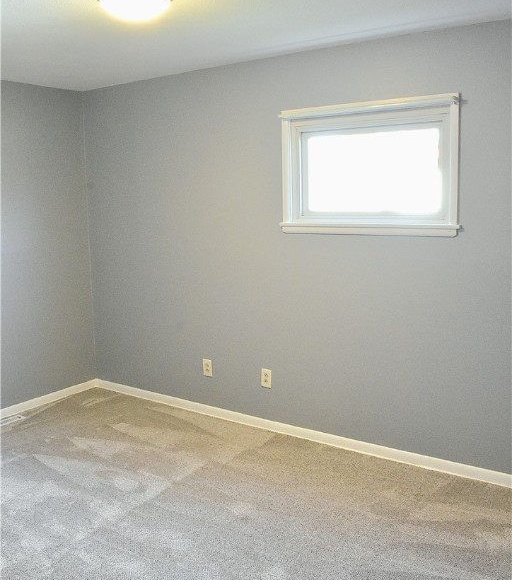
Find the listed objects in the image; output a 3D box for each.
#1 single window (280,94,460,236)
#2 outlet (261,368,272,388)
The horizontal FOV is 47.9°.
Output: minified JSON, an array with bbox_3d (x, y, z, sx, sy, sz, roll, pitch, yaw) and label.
[{"bbox_3d":[0.602,-0.672,3.242,1.045,0.722,0.100,5,10,34],"label":"single window"},{"bbox_3d":[0.068,0.584,3.791,0.075,0.120,0.010,5,10,34],"label":"outlet"}]

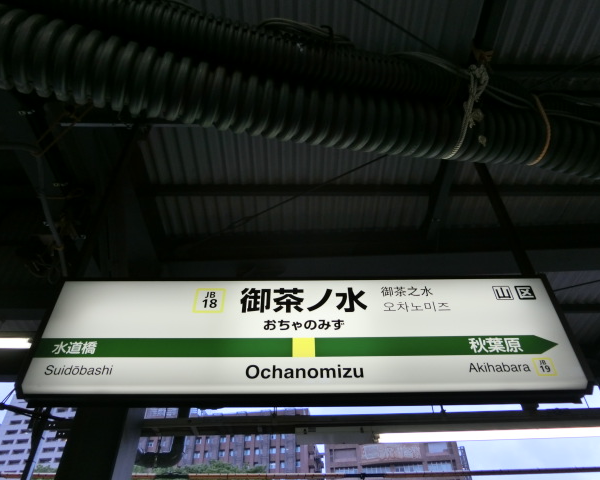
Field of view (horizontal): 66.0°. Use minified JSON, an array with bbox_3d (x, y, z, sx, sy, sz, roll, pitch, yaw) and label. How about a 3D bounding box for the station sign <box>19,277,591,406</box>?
[{"bbox_3d":[0.019,0.446,2.101,2.350,0.593,0.160,0,-43,0],"label":"station sign"}]

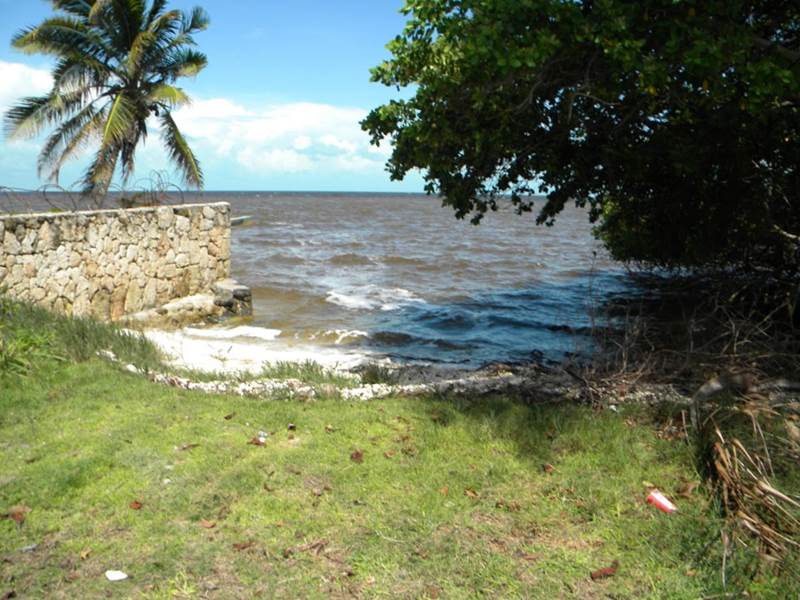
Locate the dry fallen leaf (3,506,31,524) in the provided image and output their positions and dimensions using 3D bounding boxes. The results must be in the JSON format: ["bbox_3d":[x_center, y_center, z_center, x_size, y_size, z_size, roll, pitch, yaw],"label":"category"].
[{"bbox_3d":[-1.908,1.072,3.219,0.125,0.045,0.085,-1,10,-10],"label":"dry fallen leaf"}]

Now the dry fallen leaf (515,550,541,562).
[{"bbox_3d":[0.572,1.151,2.904,0.110,0.022,0.050,2,10,12],"label":"dry fallen leaf"}]

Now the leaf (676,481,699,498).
[{"bbox_3d":[1.578,1.040,3.553,0.115,0.040,0.085,-6,11,-34],"label":"leaf"}]

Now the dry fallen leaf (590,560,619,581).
[{"bbox_3d":[0.881,1.166,2.789,0.130,0.035,0.055,-4,10,-25],"label":"dry fallen leaf"}]

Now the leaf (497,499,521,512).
[{"bbox_3d":[0.565,1.070,3.369,0.120,0.030,0.070,3,10,15],"label":"leaf"}]

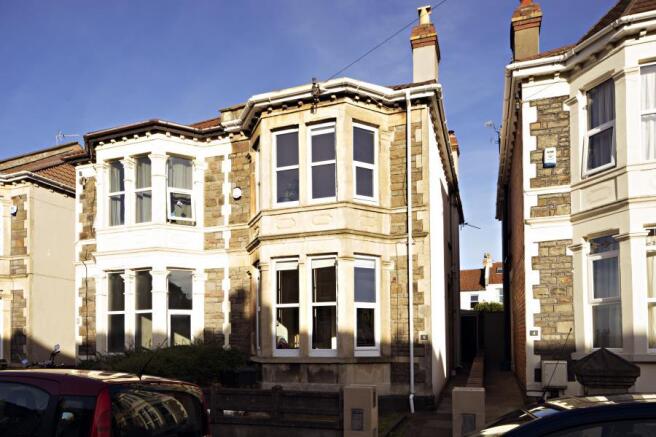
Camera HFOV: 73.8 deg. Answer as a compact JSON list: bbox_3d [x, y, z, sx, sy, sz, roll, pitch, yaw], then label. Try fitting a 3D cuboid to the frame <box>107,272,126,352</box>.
[{"bbox_3d":[-5.867,2.579,12.122,0.698,2.274,0.120,0,0,19],"label":"frame"}]

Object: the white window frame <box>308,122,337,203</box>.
[{"bbox_3d":[-0.132,-1.307,10.203,0.741,1.914,0.120,0,0,19],"label":"white window frame"}]

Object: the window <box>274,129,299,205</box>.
[{"bbox_3d":[-1.000,-1.200,10.494,0.732,1.920,0.120,0,0,19],"label":"window"}]

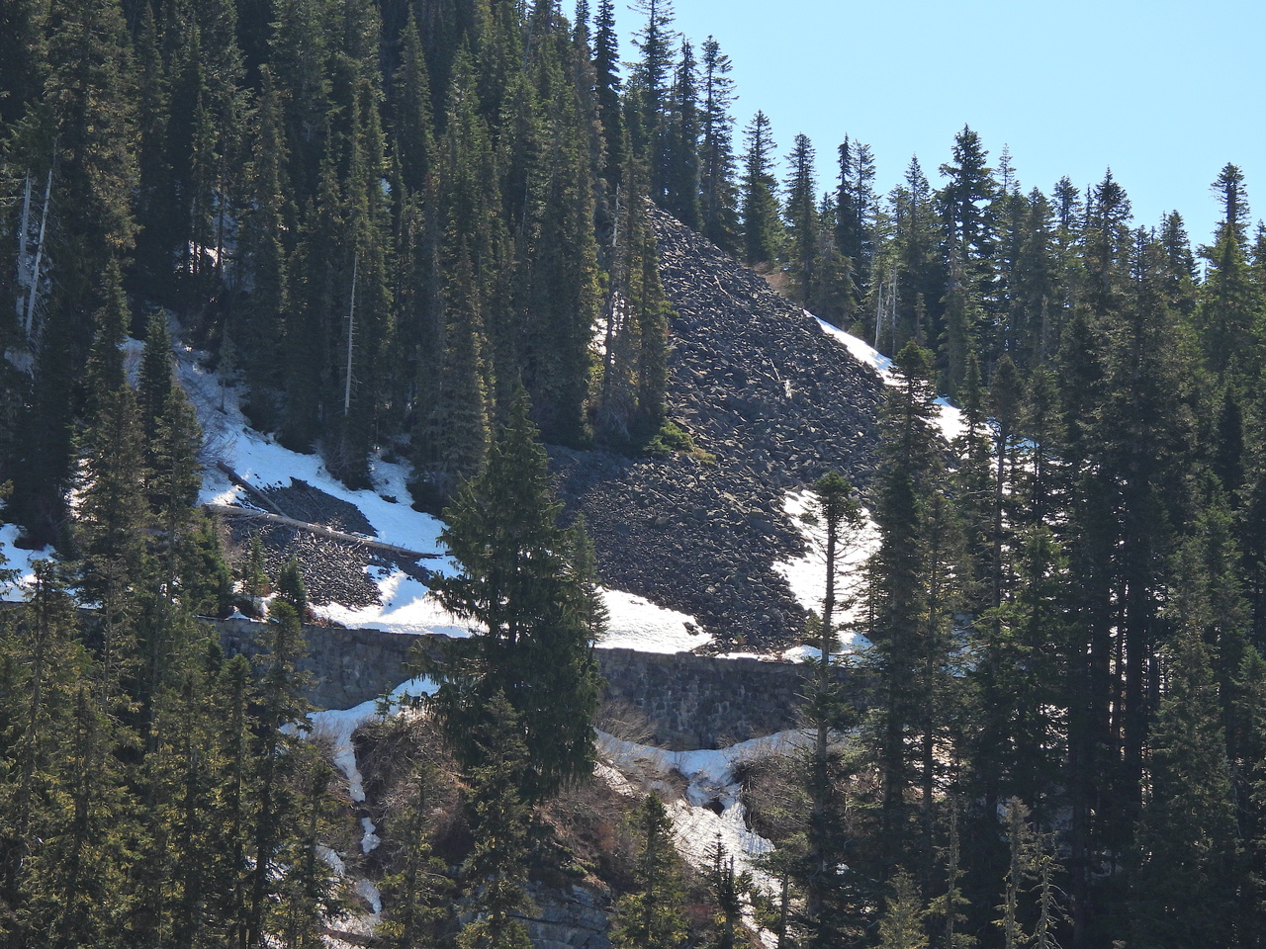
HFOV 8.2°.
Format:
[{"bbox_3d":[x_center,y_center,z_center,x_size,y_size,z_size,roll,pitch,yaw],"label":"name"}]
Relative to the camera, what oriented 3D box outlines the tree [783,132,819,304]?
[{"bbox_3d":[10.620,-16.110,553.000,2.240,10.840,2.240,0,-3,0],"label":"tree"}]

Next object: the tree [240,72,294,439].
[{"bbox_3d":[-22.190,-13.770,530.000,3.340,21.860,3.340,0,-3,0],"label":"tree"}]

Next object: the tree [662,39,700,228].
[{"bbox_3d":[3.010,-21.410,550.000,2.480,11.900,2.480,0,-3,0],"label":"tree"}]

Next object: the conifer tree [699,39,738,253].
[{"bbox_3d":[5.360,-20.670,550.000,2.480,13.630,2.480,0,-3,0],"label":"conifer tree"}]

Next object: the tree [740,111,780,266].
[{"bbox_3d":[8.010,-18.040,553.000,2.490,9.720,2.490,0,-3,0],"label":"tree"}]

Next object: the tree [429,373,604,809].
[{"bbox_3d":[-6.760,6.760,498.000,9.990,23.790,9.990,0,-3,0],"label":"tree"}]

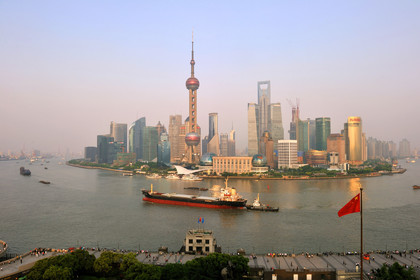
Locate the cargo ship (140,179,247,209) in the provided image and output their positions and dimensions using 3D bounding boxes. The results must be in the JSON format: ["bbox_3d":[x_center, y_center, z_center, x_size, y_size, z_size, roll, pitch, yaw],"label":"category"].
[{"bbox_3d":[-17.000,45.881,277.579,106.000,25.500,17.000,-1,-2,24],"label":"cargo ship"}]

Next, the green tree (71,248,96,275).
[{"bbox_3d":[-45.300,44.034,110.042,9.600,10.200,9.600,0,-2,0],"label":"green tree"}]

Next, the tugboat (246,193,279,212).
[{"bbox_3d":[43.300,50.576,249.900,27.000,14.200,8.500,-1,-2,19],"label":"tugboat"}]

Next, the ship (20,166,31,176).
[{"bbox_3d":[-366.000,61.554,600.230,12.500,16.500,55.000,2,-3,-43],"label":"ship"}]

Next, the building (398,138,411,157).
[{"bbox_3d":[1160.000,51.130,1809.314,50.000,113.000,36.000,-1,-2,30],"label":"building"}]

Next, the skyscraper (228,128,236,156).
[{"bbox_3d":[122.000,20.110,1650.292,40.000,164.000,38.000,0,-2,4],"label":"skyscraper"}]

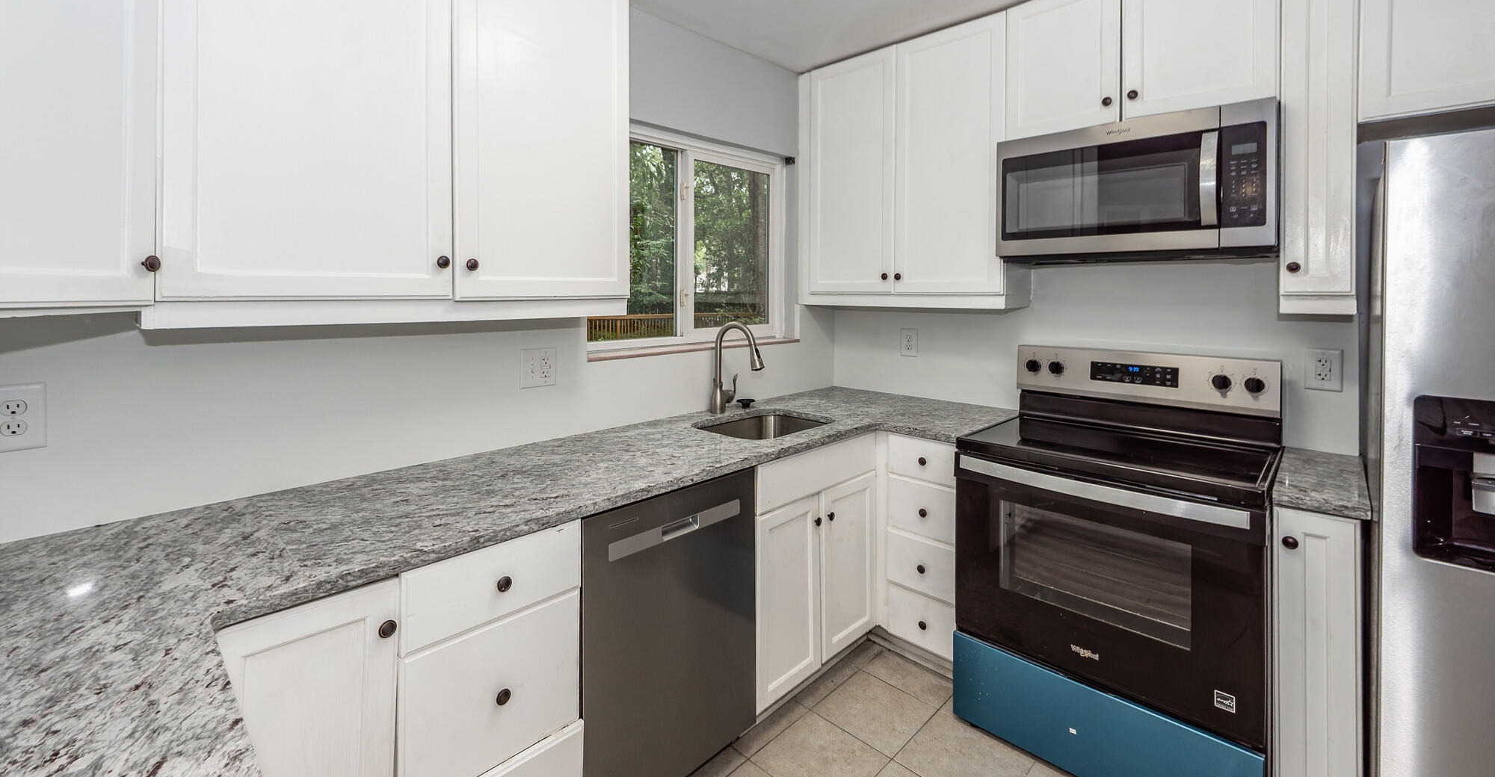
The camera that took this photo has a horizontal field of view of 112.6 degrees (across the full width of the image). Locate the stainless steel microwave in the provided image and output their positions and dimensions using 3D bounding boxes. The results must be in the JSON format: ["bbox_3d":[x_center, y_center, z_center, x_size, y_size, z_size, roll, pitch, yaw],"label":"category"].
[{"bbox_3d":[1.345,-0.669,1.742,0.395,0.425,0.757,-4,6,-44],"label":"stainless steel microwave"}]

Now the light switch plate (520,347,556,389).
[{"bbox_3d":[-0.696,-0.070,1.669,0.010,0.124,0.123,4,6,43],"label":"light switch plate"}]

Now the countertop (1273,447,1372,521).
[{"bbox_3d":[1.632,0.264,1.421,0.625,0.038,0.178,-4,6,-44],"label":"countertop"}]

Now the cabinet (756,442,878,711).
[{"bbox_3d":[0.035,0.579,1.945,0.600,0.800,0.650,4,6,43],"label":"cabinet"}]

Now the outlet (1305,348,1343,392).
[{"bbox_3d":[1.822,-0.055,1.577,0.085,0.125,0.010,4,6,43],"label":"outlet"}]

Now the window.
[{"bbox_3d":[-0.226,-0.642,2.197,0.080,0.860,1.120,4,6,43],"label":"window"}]

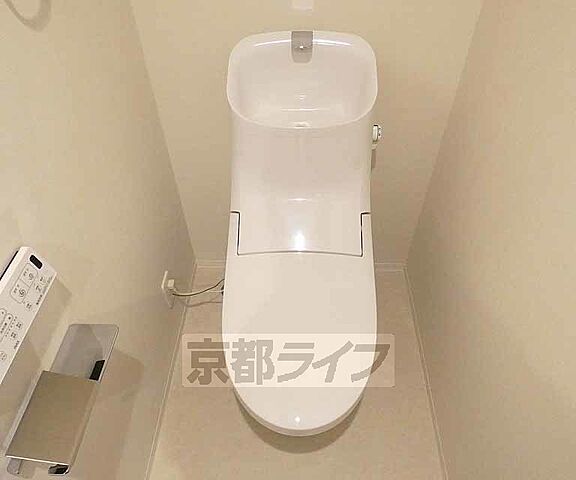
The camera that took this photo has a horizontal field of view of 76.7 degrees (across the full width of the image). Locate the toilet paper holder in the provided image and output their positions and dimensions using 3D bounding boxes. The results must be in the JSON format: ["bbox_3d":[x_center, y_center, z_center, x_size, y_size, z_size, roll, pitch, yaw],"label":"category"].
[{"bbox_3d":[-0.348,0.246,0.592,0.097,0.060,0.215,1,46,2],"label":"toilet paper holder"}]

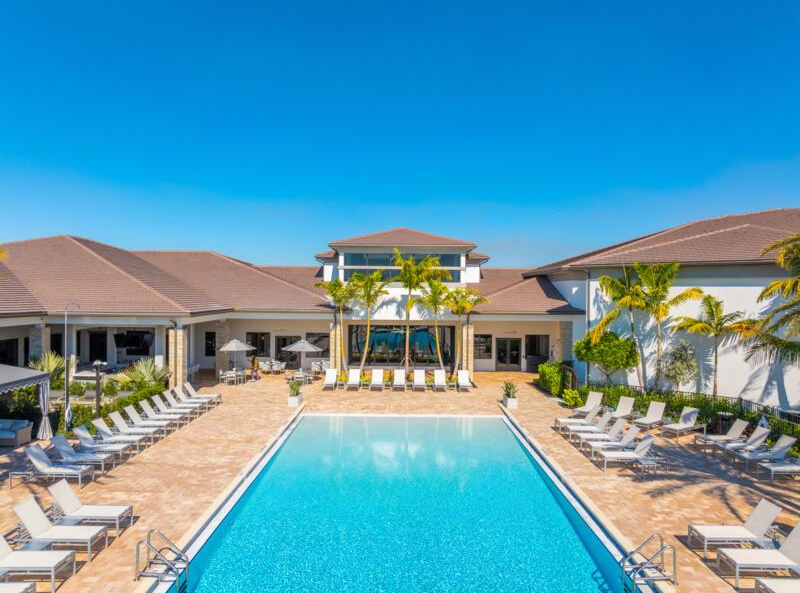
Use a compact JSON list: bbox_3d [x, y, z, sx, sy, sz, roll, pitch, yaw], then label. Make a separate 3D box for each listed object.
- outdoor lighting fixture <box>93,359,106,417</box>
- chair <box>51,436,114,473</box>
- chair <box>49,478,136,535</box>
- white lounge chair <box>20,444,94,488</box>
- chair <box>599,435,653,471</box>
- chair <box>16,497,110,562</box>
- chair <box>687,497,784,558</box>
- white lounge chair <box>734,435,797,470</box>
[{"bbox_3d":[-11.527,3.870,21.193,0.480,2.800,0.480,0,0,0],"label":"outdoor lighting fixture"},{"bbox_3d":[-9.687,4.748,16.675,1.920,1.050,0.640,0,0,0],"label":"chair"},{"bbox_3d":[-7.109,4.755,12.464,1.920,1.050,0.640,0,0,0],"label":"chair"},{"bbox_3d":[-9.682,4.746,15.490,1.920,1.050,0.640,0,0,-1],"label":"white lounge chair"},{"bbox_3d":[7.230,4.848,17.254,1.920,1.050,0.640,0,0,0],"label":"chair"},{"bbox_3d":[-7.101,4.753,11.353,1.920,1.050,0.640,0,0,0],"label":"chair"},{"bbox_3d":[7.149,4.838,11.565,1.920,1.050,0.640,0,0,0],"label":"chair"},{"bbox_3d":[11.530,4.873,17.228,1.920,1.050,0.640,0,0,0],"label":"white lounge chair"}]

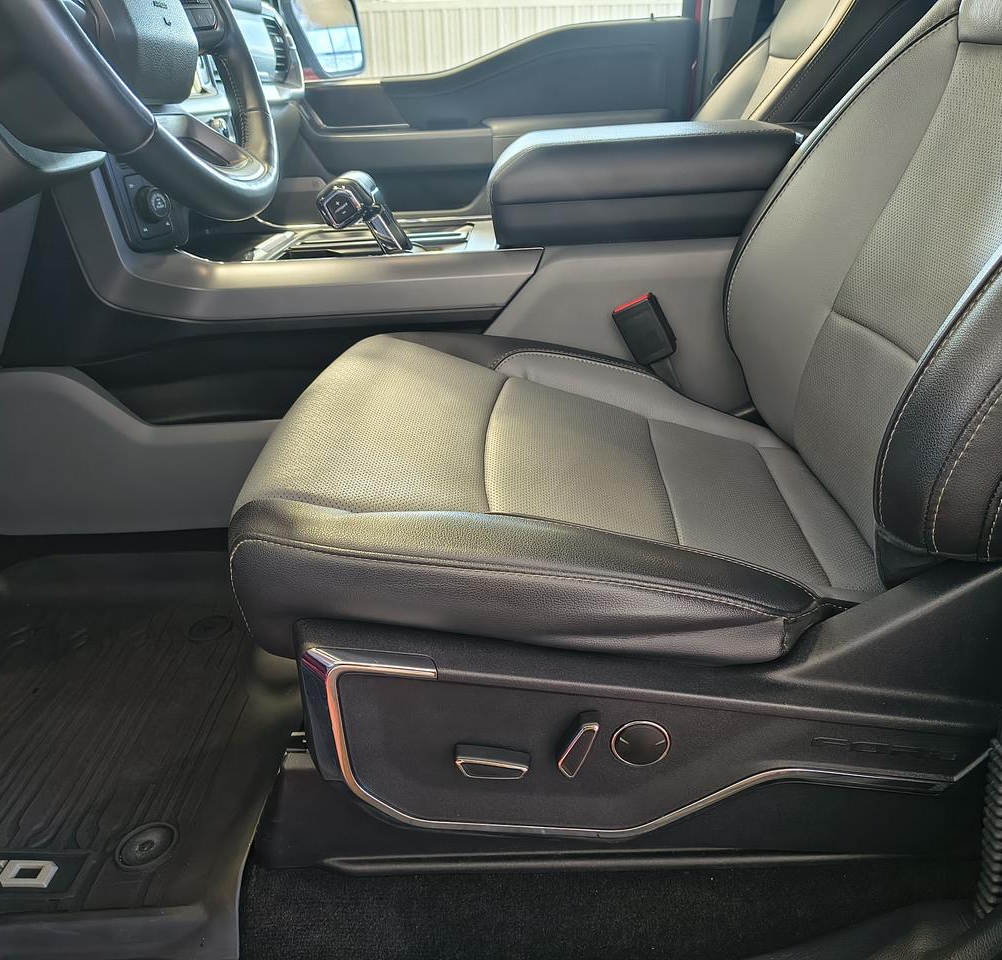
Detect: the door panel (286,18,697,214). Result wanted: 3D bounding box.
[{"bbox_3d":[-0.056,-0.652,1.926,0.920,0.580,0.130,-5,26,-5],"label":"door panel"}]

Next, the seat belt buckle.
[{"bbox_3d":[0.159,-0.166,0.981,0.046,0.068,0.025,-20,17,34],"label":"seat belt buckle"}]

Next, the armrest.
[{"bbox_3d":[0.159,-0.377,1.101,0.340,0.115,0.290,-2,25,1],"label":"armrest"}]

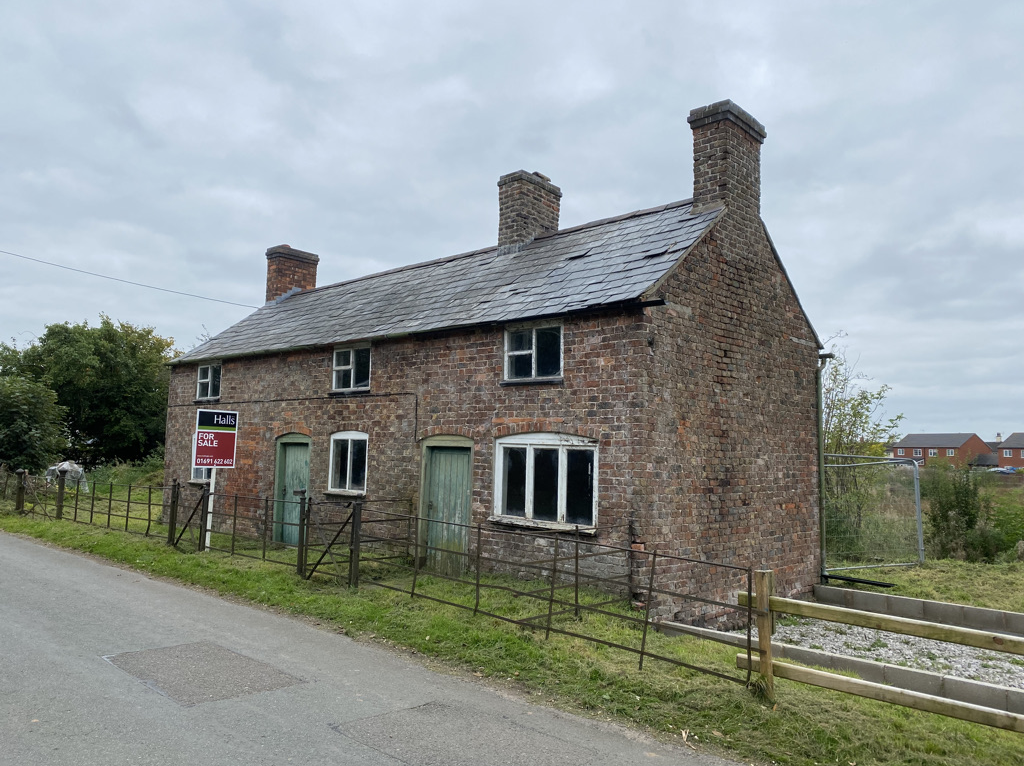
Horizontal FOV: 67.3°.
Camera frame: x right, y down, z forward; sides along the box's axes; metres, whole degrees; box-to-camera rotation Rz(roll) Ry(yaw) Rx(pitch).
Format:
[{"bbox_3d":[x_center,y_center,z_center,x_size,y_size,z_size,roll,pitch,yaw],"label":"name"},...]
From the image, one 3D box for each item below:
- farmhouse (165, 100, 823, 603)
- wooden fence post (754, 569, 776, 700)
[{"bbox_3d":[-1.325,-0.195,14.058,12.167,6.222,4.924,-3,-7,43],"label":"farmhouse"},{"bbox_3d":[1.800,1.776,5.430,0.105,0.900,0.105,-6,-7,43],"label":"wooden fence post"}]

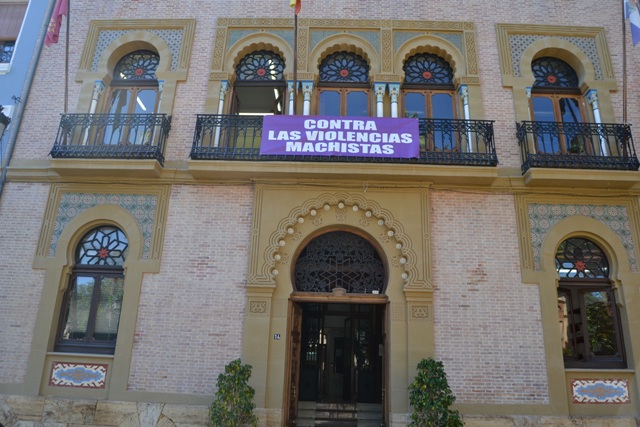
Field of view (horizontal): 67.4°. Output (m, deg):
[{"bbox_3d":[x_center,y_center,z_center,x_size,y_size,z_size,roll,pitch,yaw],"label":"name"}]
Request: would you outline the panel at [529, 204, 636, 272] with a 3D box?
[{"bbox_3d":[5.390,0.514,9.890,2.076,1.409,0.050,1,-17,1],"label":"panel"}]

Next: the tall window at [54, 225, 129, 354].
[{"bbox_3d":[-4.597,1.521,9.934,1.252,2.616,0.150,1,-17,1],"label":"tall window"}]

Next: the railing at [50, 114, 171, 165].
[{"bbox_3d":[-4.476,-1.573,10.412,2.313,1.050,0.480,1,-17,1],"label":"railing"}]

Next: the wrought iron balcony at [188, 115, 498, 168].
[{"bbox_3d":[0.501,-1.466,10.293,6.403,1.040,0.480,1,-17,1],"label":"wrought iron balcony"}]

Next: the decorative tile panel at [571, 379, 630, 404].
[{"bbox_3d":[5.307,3.362,9.053,1.076,0.434,0.040,1,-17,1],"label":"decorative tile panel"}]

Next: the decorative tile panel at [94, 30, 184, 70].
[{"bbox_3d":[-4.302,-3.848,11.388,2.029,1.139,0.050,1,-17,1],"label":"decorative tile panel"}]

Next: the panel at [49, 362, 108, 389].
[{"bbox_3d":[-4.669,3.132,9.296,1.101,0.434,0.040,1,-17,1],"label":"panel"}]

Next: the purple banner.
[{"bbox_3d":[0.432,-1.611,10.085,3.300,0.909,0.030,1,-17,1],"label":"purple banner"}]

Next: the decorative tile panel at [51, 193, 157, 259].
[{"bbox_3d":[-4.517,0.262,10.137,2.076,1.409,0.050,1,-17,1],"label":"decorative tile panel"}]

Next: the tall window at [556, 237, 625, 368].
[{"bbox_3d":[5.391,1.765,9.687,1.242,2.616,0.150,1,-17,1],"label":"tall window"}]

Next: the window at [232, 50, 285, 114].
[{"bbox_3d":[-1.427,-2.504,11.150,1.222,2.959,0.150,1,-17,1],"label":"window"}]

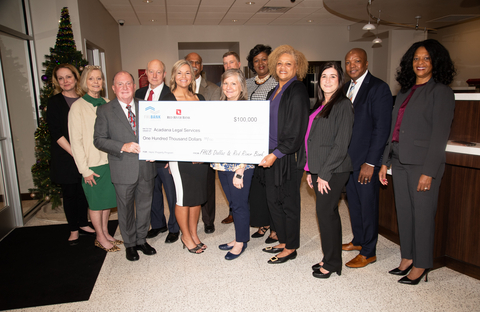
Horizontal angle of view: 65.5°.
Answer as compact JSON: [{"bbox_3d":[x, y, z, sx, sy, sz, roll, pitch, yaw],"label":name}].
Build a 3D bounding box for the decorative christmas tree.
[{"bbox_3d":[-2.063,-0.522,4.585,1.050,2.460,1.000,-5,10,-17],"label":"decorative christmas tree"}]

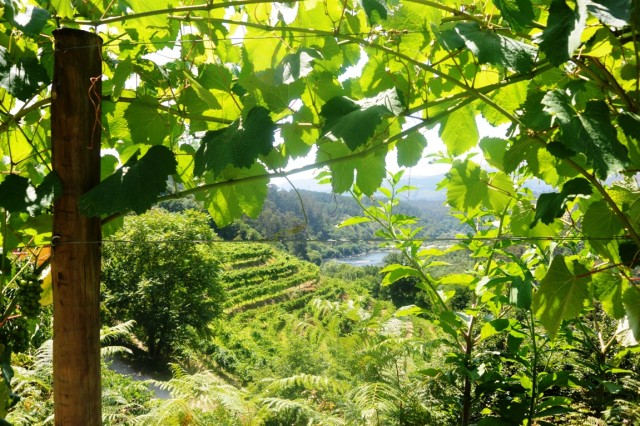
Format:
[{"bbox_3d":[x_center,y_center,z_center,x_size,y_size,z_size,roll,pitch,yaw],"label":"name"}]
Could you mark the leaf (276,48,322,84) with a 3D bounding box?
[{"bbox_3d":[-0.053,-0.382,1.250,0.120,0.094,0.060,0,1,-1],"label":"leaf"}]

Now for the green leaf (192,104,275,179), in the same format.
[{"bbox_3d":[-0.195,-0.159,1.080,0.185,0.162,0.070,0,1,-3],"label":"green leaf"}]

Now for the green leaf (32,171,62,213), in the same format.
[{"bbox_3d":[-0.677,-0.054,1.200,0.086,0.105,0.060,0,1,-11],"label":"green leaf"}]

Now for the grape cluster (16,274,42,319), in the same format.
[{"bbox_3d":[-0.787,0.226,1.300,0.070,0.119,0.070,0,1,-13],"label":"grape cluster"}]

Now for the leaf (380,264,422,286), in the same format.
[{"bbox_3d":[0.297,0.228,1.750,0.153,0.080,0.070,0,1,5],"label":"leaf"}]

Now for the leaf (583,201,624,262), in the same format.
[{"bbox_3d":[0.709,0.044,1.200,0.105,0.150,0.040,0,1,12],"label":"leaf"}]

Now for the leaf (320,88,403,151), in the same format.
[{"bbox_3d":[0.097,-0.218,1.120,0.192,0.145,0.090,0,1,2],"label":"leaf"}]

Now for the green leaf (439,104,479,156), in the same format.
[{"bbox_3d":[0.375,-0.224,1.300,0.108,0.141,0.040,0,1,6],"label":"green leaf"}]

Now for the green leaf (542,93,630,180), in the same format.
[{"bbox_3d":[0.581,-0.170,1.050,0.188,0.188,0.070,0,1,10],"label":"green leaf"}]

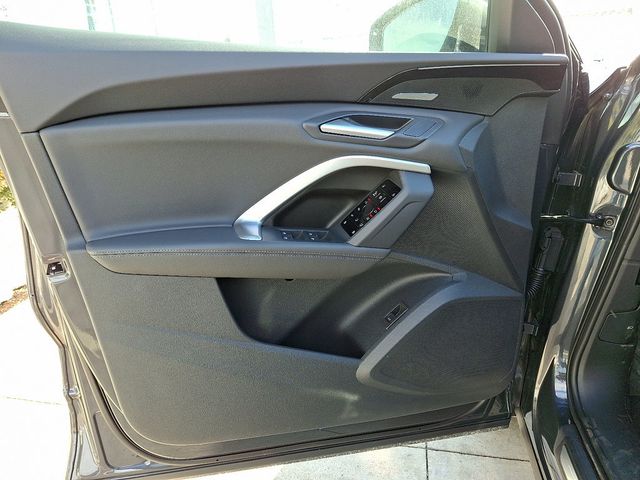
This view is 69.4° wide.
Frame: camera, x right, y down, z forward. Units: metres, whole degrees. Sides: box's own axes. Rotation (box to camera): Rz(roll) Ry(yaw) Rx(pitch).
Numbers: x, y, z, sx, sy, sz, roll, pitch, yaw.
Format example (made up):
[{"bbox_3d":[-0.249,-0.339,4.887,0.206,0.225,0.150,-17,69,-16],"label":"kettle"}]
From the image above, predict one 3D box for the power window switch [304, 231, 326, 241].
[{"bbox_3d":[-0.008,-0.006,0.790,0.037,0.011,0.039,0,21,0],"label":"power window switch"}]

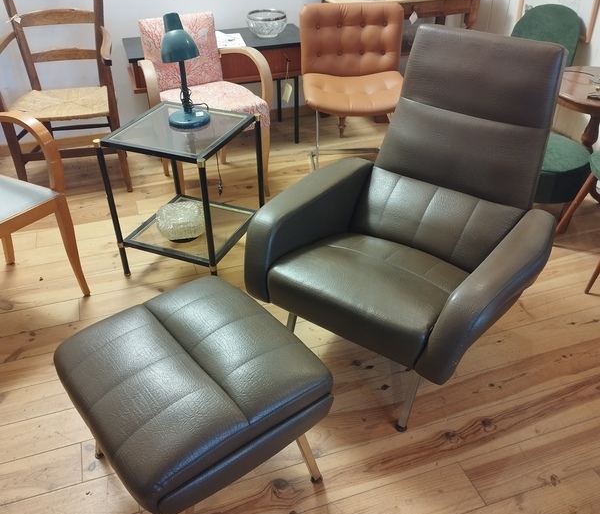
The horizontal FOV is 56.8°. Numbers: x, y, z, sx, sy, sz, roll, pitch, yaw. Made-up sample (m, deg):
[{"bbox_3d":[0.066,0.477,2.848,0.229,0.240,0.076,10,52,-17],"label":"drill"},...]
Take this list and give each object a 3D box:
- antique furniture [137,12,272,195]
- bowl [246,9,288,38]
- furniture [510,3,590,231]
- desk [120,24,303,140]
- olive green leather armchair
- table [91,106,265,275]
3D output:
[{"bbox_3d":[-0.490,-0.713,2.725,0.570,0.805,0.600,-17,39,-22],"label":"antique furniture"},{"bbox_3d":[-0.189,-1.316,3.132,0.226,0.115,0.226,0,35,0],"label":"bowl"},{"bbox_3d":[1.023,-0.547,2.394,0.460,0.890,0.580,-3,36,-3],"label":"furniture"},{"bbox_3d":[-0.458,-0.960,3.251,0.985,0.597,0.440,-12,37,-15],"label":"desk"},{"bbox_3d":[0.366,-0.137,1.787,0.780,0.940,0.940,22,41,29],"label":"olive green leather armchair"},{"bbox_3d":[-0.441,-0.247,2.248,0.448,0.600,0.460,13,38,18],"label":"table"}]

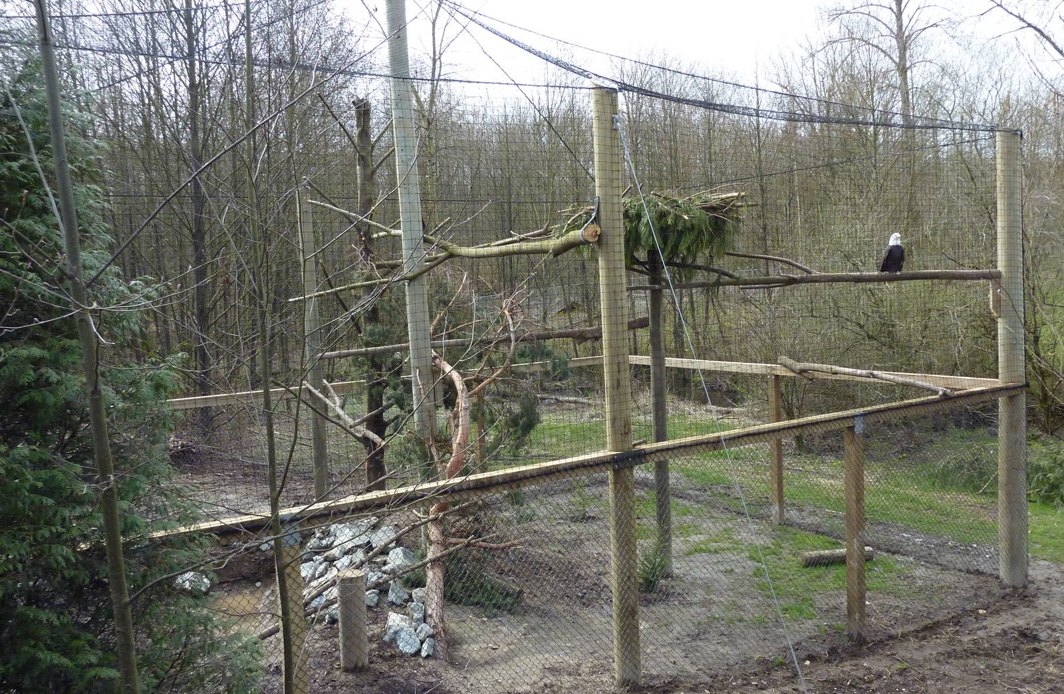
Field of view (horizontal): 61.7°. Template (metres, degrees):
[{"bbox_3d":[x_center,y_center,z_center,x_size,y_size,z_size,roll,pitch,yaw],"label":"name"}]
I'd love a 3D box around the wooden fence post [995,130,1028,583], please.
[{"bbox_3d":[6.075,0.198,11.280,0.335,5.841,0.335,-5,5,-32],"label":"wooden fence post"}]

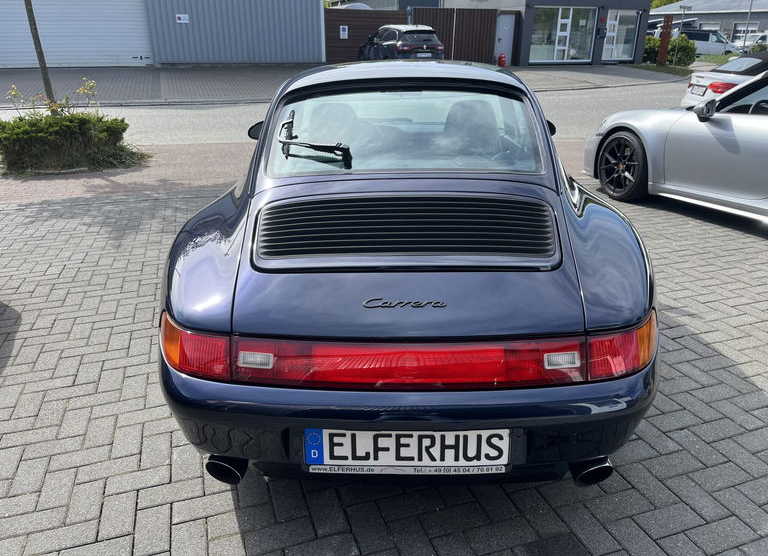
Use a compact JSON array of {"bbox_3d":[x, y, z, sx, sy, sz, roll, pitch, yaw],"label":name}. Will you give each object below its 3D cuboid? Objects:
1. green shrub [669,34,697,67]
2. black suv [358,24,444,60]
[{"bbox_3d":[13.714,-10.438,26.500,1.200,1.350,1.200,0,22,0],"label":"green shrub"},{"bbox_3d":[0.508,-8.330,21.026,1.840,1.670,4.650,-8,23,-19],"label":"black suv"}]

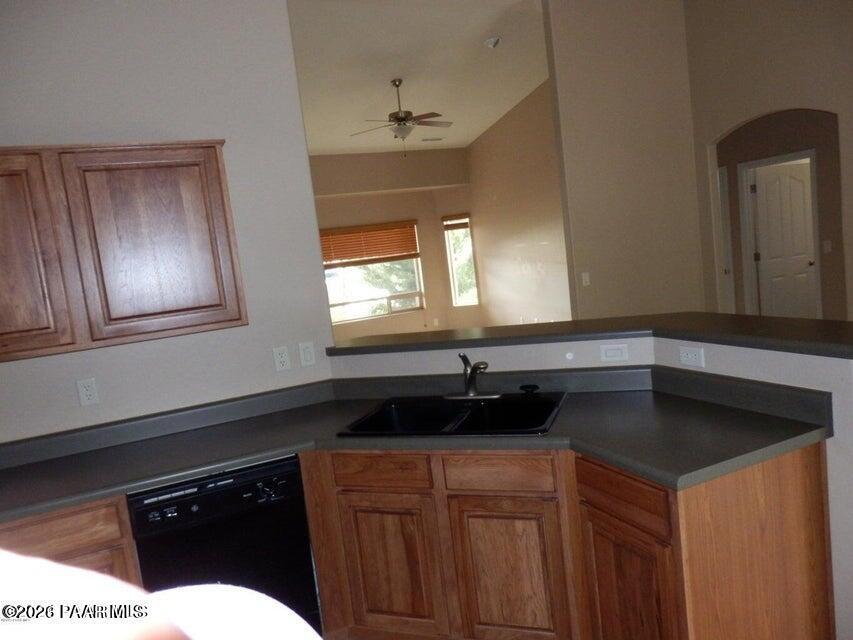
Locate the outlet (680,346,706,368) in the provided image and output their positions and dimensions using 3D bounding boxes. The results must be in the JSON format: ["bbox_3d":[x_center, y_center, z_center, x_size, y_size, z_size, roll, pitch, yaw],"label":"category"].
[{"bbox_3d":[1.032,0.144,2.393,0.010,0.071,0.115,-9,7,-24],"label":"outlet"}]

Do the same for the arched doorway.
[{"bbox_3d":[3.146,-0.565,5.515,0.130,2.421,1.224,-9,7,-24],"label":"arched doorway"}]

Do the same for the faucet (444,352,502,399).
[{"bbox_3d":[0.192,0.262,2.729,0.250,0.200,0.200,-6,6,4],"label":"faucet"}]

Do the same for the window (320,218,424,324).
[{"bbox_3d":[-0.869,-0.711,9.152,1.750,1.369,0.100,-9,7,-24],"label":"window"}]

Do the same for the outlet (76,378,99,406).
[{"bbox_3d":[-1.456,0.311,2.653,0.071,0.115,0.010,-9,7,-24],"label":"outlet"}]

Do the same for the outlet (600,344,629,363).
[{"bbox_3d":[0.811,0.143,2.660,0.115,0.071,0.010,-4,7,19],"label":"outlet"}]

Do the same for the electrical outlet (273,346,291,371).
[{"bbox_3d":[-0.701,0.189,2.994,0.071,0.115,0.010,-9,7,-24],"label":"electrical outlet"}]

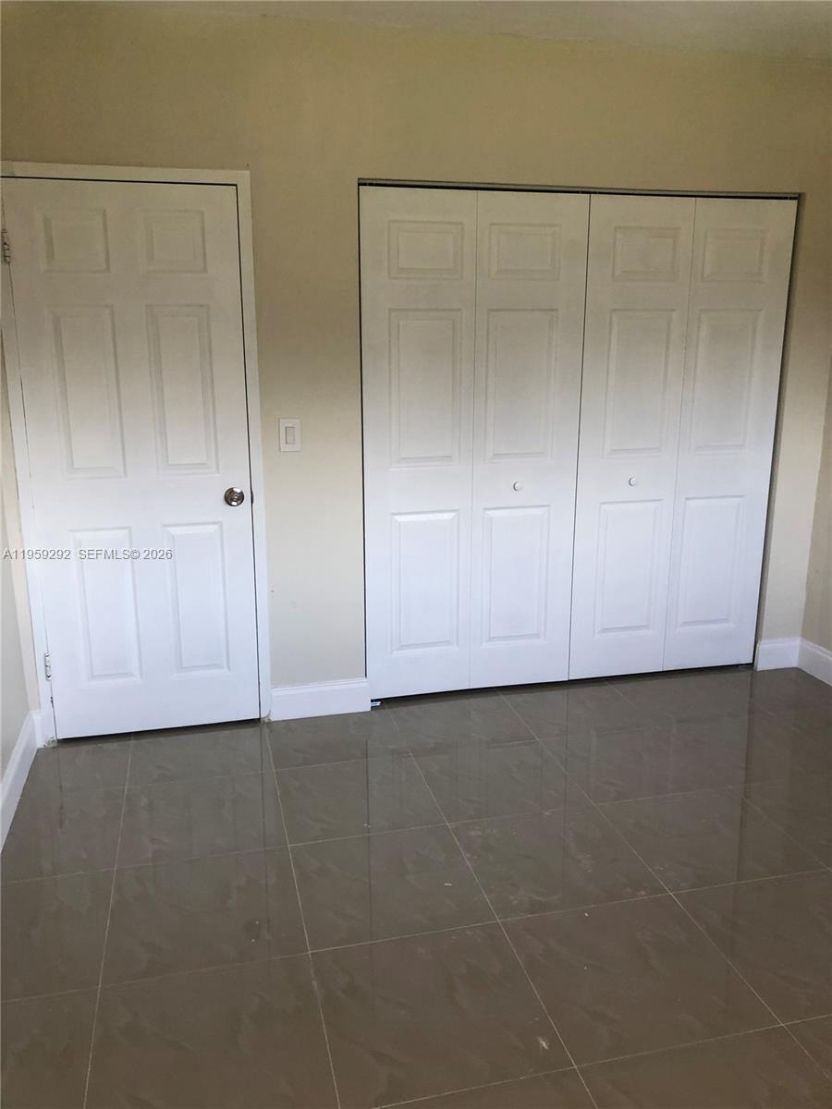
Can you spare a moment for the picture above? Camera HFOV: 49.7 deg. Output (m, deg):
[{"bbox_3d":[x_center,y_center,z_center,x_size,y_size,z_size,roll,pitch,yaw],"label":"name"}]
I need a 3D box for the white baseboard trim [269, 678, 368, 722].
[{"bbox_3d":[-0.392,0.599,3.703,0.410,0.140,0.016,-3,14,-13],"label":"white baseboard trim"}]

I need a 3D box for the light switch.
[{"bbox_3d":[-0.479,-0.456,3.428,0.074,0.121,0.011,-3,14,-13],"label":"light switch"}]

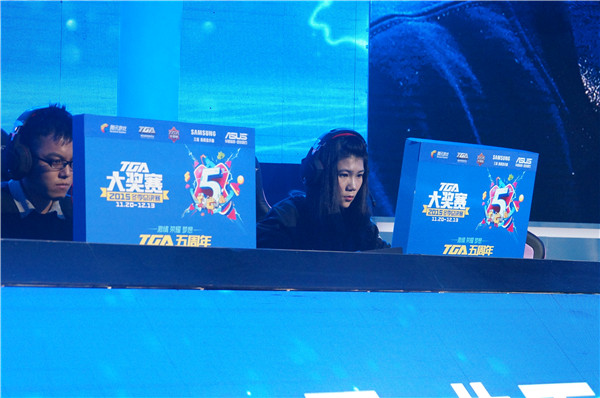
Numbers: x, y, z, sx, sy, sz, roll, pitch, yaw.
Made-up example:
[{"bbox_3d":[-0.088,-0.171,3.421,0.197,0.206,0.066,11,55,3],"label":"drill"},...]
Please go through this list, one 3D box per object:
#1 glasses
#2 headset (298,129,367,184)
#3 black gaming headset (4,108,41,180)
[{"bbox_3d":[-0.697,-0.113,4.794,0.140,0.042,0.142,19,10,39],"label":"glasses"},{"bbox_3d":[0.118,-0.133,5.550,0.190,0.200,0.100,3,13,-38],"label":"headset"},{"bbox_3d":[-0.734,-0.154,4.850,0.100,0.205,0.190,13,6,42],"label":"black gaming headset"}]

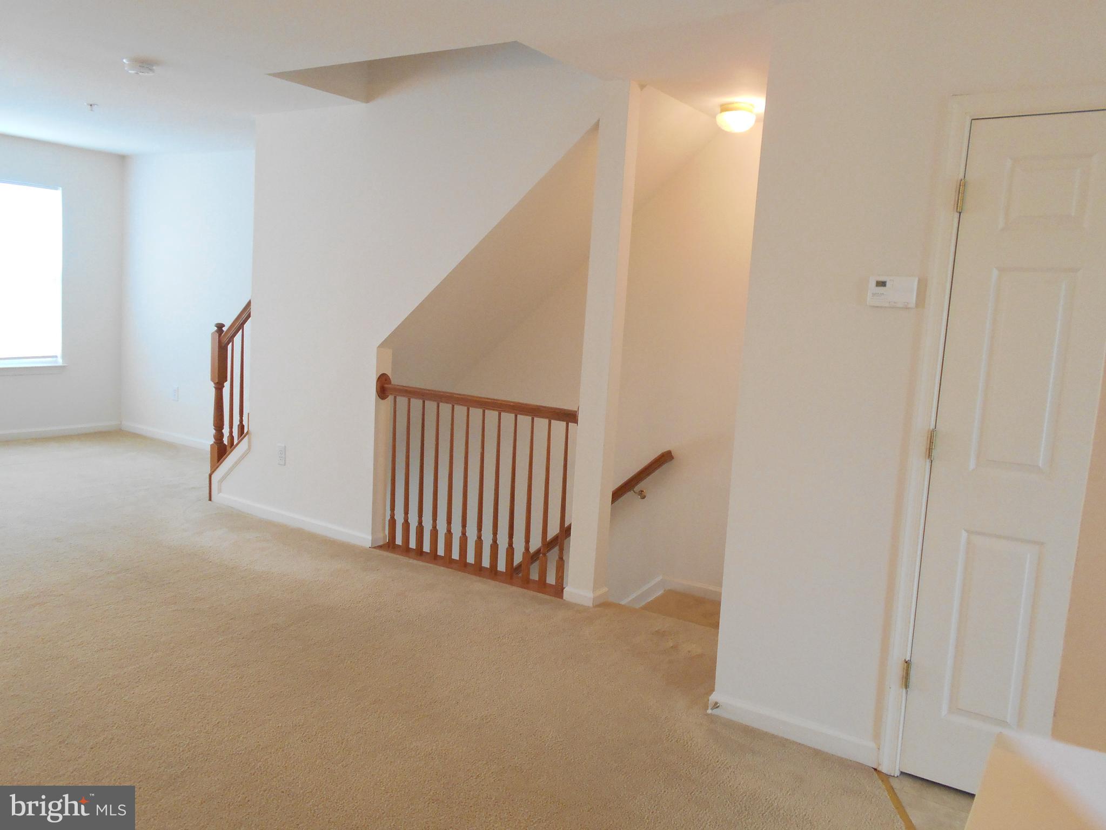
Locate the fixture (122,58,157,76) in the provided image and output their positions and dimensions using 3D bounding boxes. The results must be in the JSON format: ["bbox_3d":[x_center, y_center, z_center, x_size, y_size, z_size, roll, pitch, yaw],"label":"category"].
[{"bbox_3d":[-1.887,-1.586,3.794,0.135,0.048,0.135,8,9,31],"label":"fixture"}]

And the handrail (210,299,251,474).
[{"bbox_3d":[-2.010,-0.164,5.279,0.430,1.150,0.110,8,9,31],"label":"handrail"}]

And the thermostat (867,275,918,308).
[{"bbox_3d":[1.040,-0.377,2.546,0.136,0.092,0.030,8,9,31],"label":"thermostat"}]

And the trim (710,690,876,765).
[{"bbox_3d":[0.816,1.082,2.861,0.580,0.082,0.020,8,9,31],"label":"trim"}]

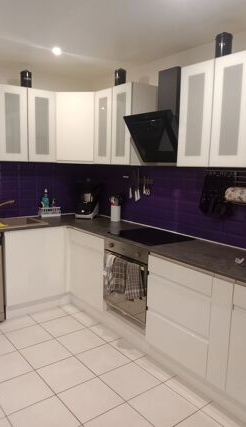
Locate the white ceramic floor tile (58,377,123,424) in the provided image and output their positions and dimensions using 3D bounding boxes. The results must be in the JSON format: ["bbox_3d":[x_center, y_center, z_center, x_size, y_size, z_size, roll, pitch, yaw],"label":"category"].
[{"bbox_3d":[-0.215,1.234,2.219,0.333,0.010,0.333,-5,10,-38],"label":"white ceramic floor tile"}]

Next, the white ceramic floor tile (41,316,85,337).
[{"bbox_3d":[-0.563,1.065,3.144,0.330,0.010,0.330,-5,10,-38],"label":"white ceramic floor tile"}]

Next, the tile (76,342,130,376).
[{"bbox_3d":[-0.161,1.171,2.688,0.333,0.010,0.333,-5,10,-38],"label":"tile"}]

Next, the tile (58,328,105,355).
[{"bbox_3d":[-0.371,1.130,2.948,0.333,0.010,0.333,-5,10,-38],"label":"tile"}]

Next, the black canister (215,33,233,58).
[{"bbox_3d":[0.712,-1.153,2.348,0.111,0.180,0.111,6,9,27],"label":"black canister"}]

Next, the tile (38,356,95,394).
[{"bbox_3d":[-0.424,1.192,2.479,0.333,0.010,0.333,-5,10,-38],"label":"tile"}]

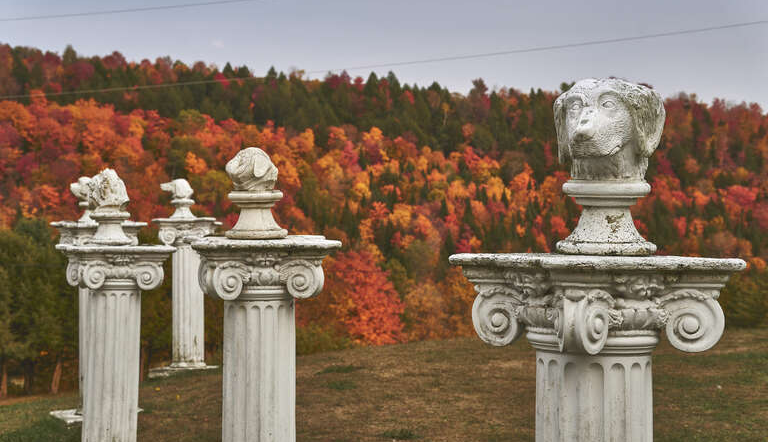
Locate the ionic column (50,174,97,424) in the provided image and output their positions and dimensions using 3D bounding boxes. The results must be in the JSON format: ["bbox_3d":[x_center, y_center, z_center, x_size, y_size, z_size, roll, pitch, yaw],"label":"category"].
[{"bbox_3d":[-2.240,0.610,14.070,0.640,1.910,0.640,0,1,-37],"label":"ionic column"}]

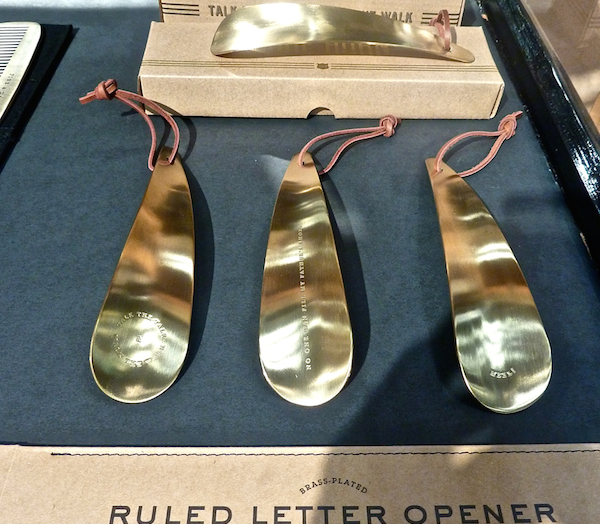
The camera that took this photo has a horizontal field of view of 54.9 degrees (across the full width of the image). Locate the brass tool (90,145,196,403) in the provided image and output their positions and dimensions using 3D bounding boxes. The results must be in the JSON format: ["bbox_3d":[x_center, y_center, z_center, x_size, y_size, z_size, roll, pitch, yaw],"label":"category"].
[{"bbox_3d":[-0.073,-0.006,0.296,0.042,0.023,0.180,-1,49,-3],"label":"brass tool"}]

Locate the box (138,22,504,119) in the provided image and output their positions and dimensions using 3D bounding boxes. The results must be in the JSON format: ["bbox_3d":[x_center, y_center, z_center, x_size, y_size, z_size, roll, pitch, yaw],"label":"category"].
[{"bbox_3d":[0.015,-0.136,0.407,0.238,0.028,0.072,0,49,-3],"label":"box"}]

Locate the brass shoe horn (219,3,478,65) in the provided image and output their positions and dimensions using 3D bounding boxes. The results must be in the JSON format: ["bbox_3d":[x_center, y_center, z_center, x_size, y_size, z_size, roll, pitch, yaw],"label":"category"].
[{"bbox_3d":[0.031,-0.157,0.390,0.181,0.026,0.045,3,49,0],"label":"brass shoe horn"}]

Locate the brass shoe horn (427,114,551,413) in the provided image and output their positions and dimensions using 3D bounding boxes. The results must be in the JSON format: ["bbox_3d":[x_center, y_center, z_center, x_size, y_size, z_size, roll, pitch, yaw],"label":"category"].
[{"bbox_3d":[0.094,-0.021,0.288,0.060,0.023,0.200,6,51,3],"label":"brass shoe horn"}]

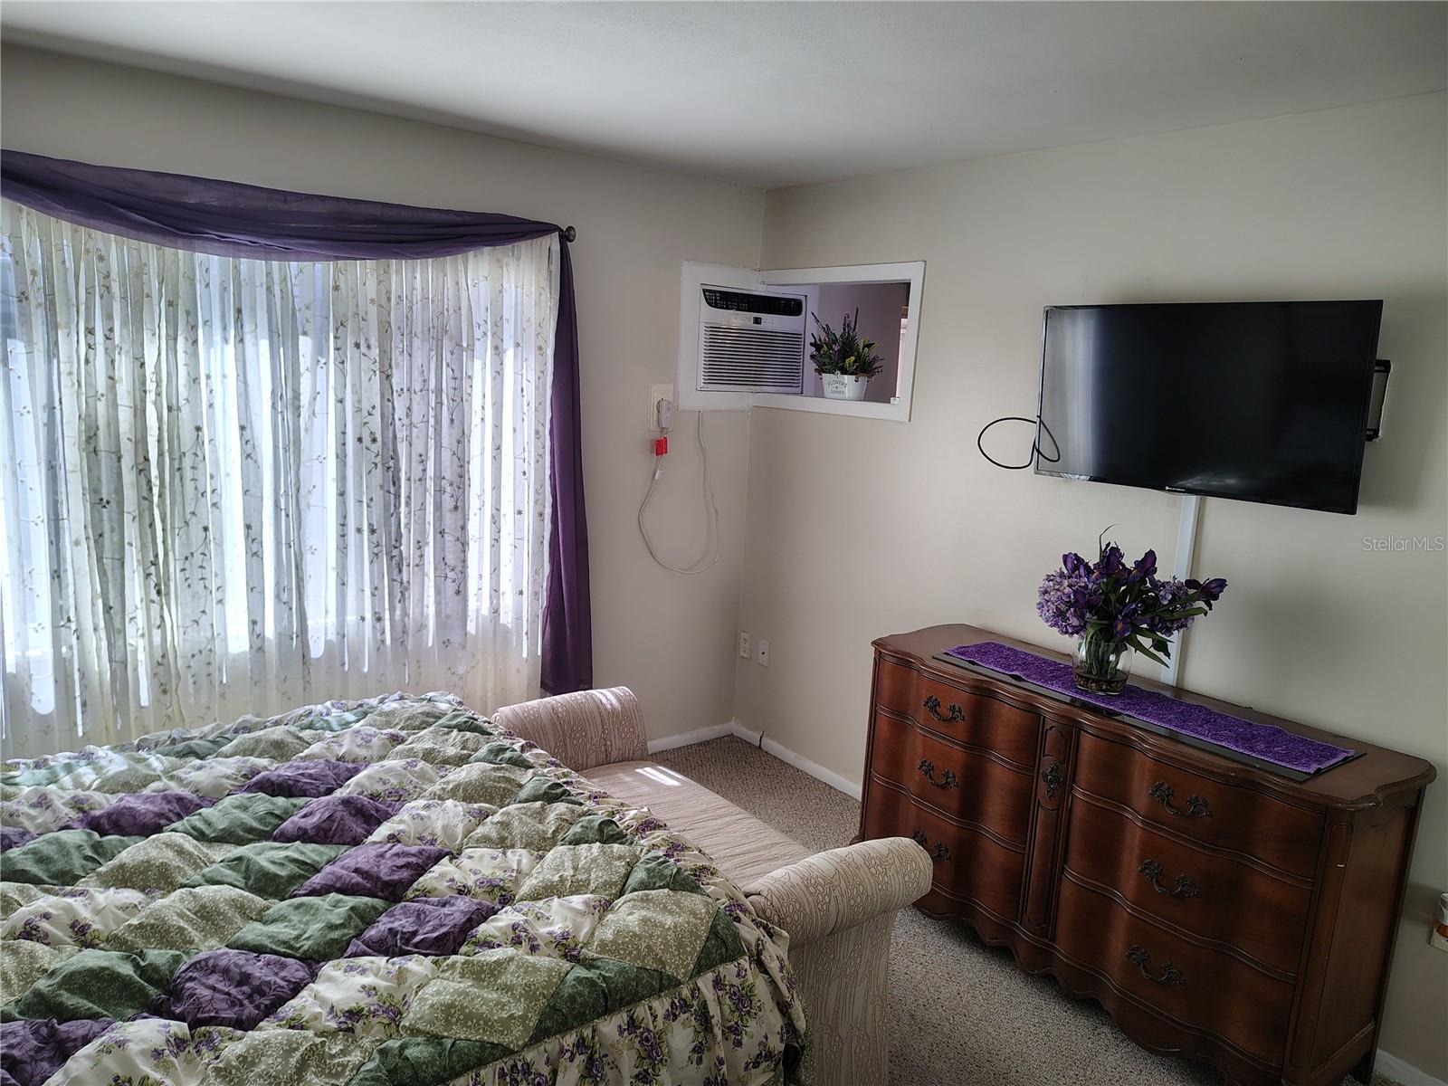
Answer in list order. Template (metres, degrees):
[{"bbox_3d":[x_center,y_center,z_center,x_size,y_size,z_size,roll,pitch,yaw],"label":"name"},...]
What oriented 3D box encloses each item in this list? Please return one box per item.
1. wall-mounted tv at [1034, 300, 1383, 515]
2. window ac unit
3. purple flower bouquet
[{"bbox_3d":[1.297,-0.401,2.789,0.070,0.517,0.907,-14,19,-38],"label":"wall-mounted tv"},{"bbox_3d":[0.003,-0.909,4.521,0.595,0.435,0.450,-5,13,-38],"label":"window ac unit"},{"bbox_3d":[1.127,0.201,2.816,0.380,0.450,0.460,-5,13,-38],"label":"purple flower bouquet"}]

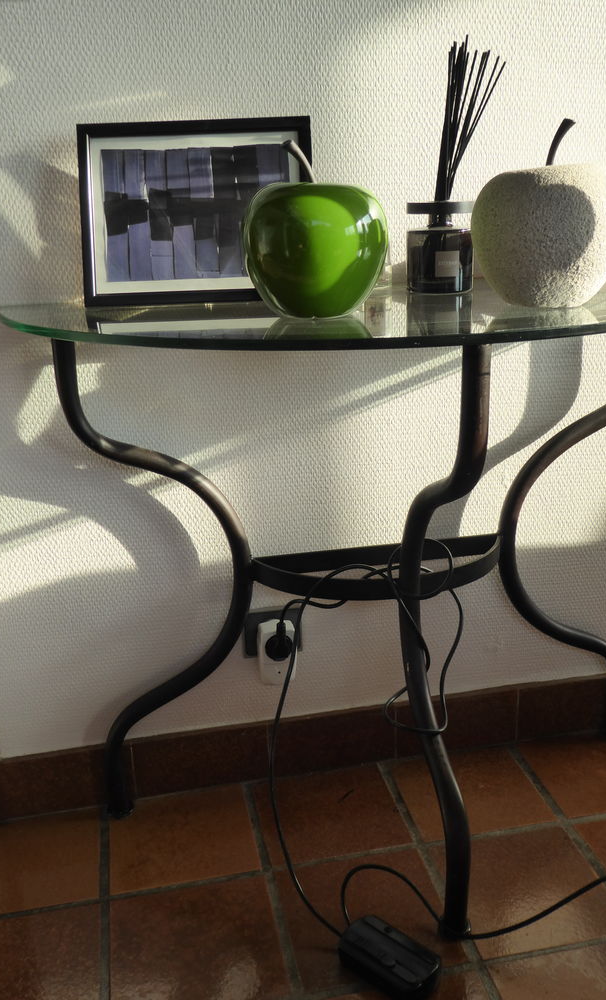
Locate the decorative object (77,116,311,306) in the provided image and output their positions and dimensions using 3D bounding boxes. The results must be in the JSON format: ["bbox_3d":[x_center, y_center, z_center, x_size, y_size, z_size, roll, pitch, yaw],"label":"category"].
[{"bbox_3d":[-0.127,-0.342,1.111,0.278,0.212,0.022,-1,6,4],"label":"decorative object"}]

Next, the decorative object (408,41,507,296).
[{"bbox_3d":[0.185,-0.397,1.107,0.118,0.287,0.100,-3,18,-1],"label":"decorative object"}]

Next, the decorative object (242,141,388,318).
[{"bbox_3d":[0.010,-0.275,0.938,0.148,0.171,0.148,-2,18,1],"label":"decorative object"}]

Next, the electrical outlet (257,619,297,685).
[{"bbox_3d":[-0.040,0.219,1.340,0.053,0.082,0.044,-5,18,-10],"label":"electrical outlet"}]

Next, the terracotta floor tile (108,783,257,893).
[{"bbox_3d":[-0.173,0.479,1.313,0.200,0.010,0.195,-5,18,-10],"label":"terracotta floor tile"}]

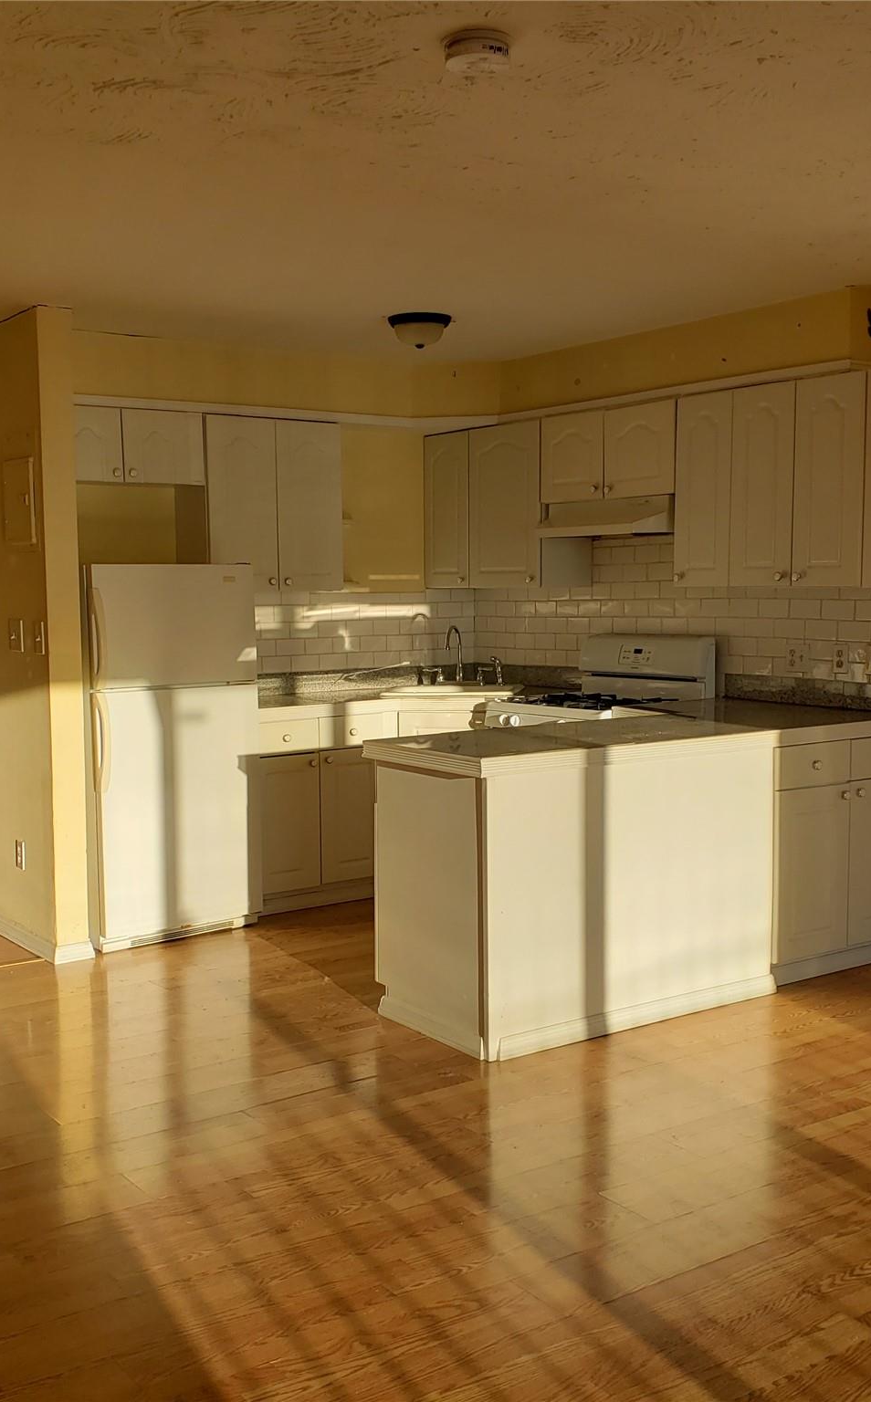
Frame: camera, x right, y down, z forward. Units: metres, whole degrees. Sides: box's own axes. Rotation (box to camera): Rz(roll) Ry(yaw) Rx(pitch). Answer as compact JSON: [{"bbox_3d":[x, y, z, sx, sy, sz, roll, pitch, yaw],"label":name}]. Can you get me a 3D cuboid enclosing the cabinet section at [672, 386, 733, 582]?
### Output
[{"bbox_3d":[1.179,-0.833,5.599,0.327,0.753,0.289,-3,5,-36],"label":"cabinet section"}]

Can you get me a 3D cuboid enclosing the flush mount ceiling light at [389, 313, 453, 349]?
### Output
[{"bbox_3d":[-0.058,-1.410,5.378,0.248,0.126,0.248,0,5,0],"label":"flush mount ceiling light"}]

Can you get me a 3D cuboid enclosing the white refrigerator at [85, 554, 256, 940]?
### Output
[{"bbox_3d":[-1.205,0.190,5.851,0.697,1.495,0.717,-4,6,-36],"label":"white refrigerator"}]

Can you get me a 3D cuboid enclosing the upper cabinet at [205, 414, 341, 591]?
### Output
[{"bbox_3d":[-0.795,-0.881,6.358,0.682,0.757,0.312,-4,6,-36],"label":"upper cabinet"}]

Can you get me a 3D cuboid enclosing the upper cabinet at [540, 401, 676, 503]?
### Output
[{"bbox_3d":[0.849,-1.063,6.086,0.317,0.388,0.842,-4,6,-36],"label":"upper cabinet"}]

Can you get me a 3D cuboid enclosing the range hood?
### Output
[{"bbox_3d":[0.797,-0.781,6.014,0.461,0.157,0.653,-4,5,-36],"label":"range hood"}]

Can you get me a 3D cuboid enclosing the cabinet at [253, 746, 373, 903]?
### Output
[{"bbox_3d":[-0.683,0.507,6.330,0.611,0.646,0.642,-4,6,-36],"label":"cabinet"}]

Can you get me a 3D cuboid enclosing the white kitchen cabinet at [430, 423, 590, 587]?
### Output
[{"bbox_3d":[0.340,-0.931,6.805,0.317,0.765,0.899,-4,6,-36],"label":"white kitchen cabinet"}]

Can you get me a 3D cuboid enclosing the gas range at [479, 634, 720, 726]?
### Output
[{"bbox_3d":[0.691,0.321,6.045,0.688,1.174,0.774,-4,5,-36],"label":"gas range"}]

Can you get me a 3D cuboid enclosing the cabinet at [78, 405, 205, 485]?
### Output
[{"bbox_3d":[-1.354,-1.048,5.850,0.729,0.302,0.339,-4,5,-36],"label":"cabinet"}]

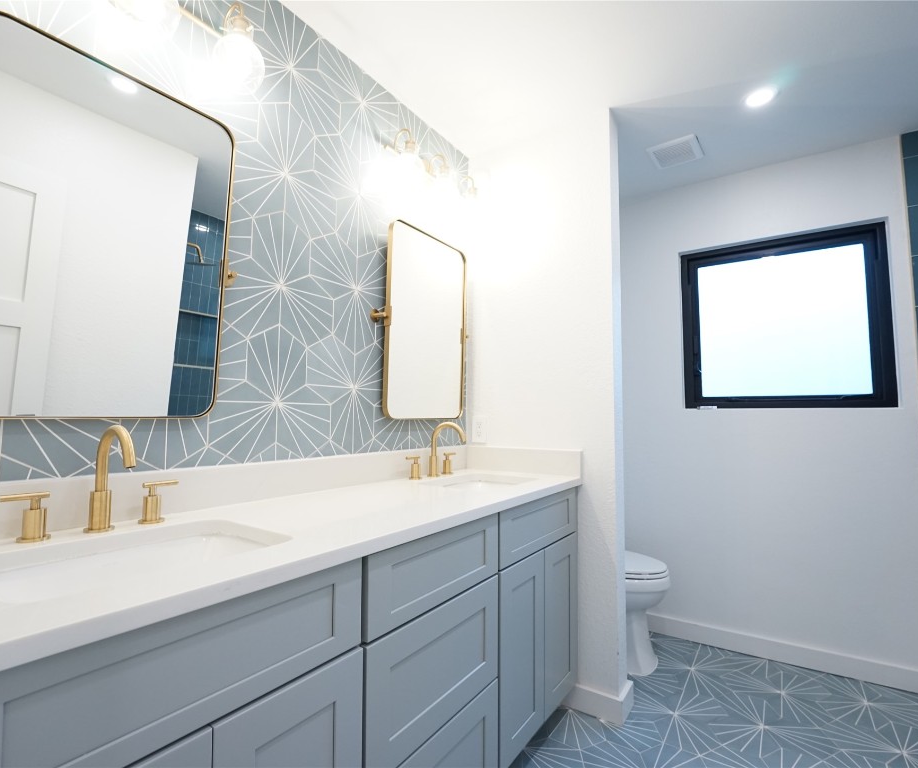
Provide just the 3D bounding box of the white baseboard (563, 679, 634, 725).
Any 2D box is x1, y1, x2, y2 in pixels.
[{"bbox_3d":[0.554,1.233,1.791,0.245,0.102,0.162,-2,-5,35],"label":"white baseboard"}]

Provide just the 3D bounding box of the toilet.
[{"bbox_3d":[0.672,0.961,2.266,0.750,0.740,0.410,-2,-5,35],"label":"toilet"}]

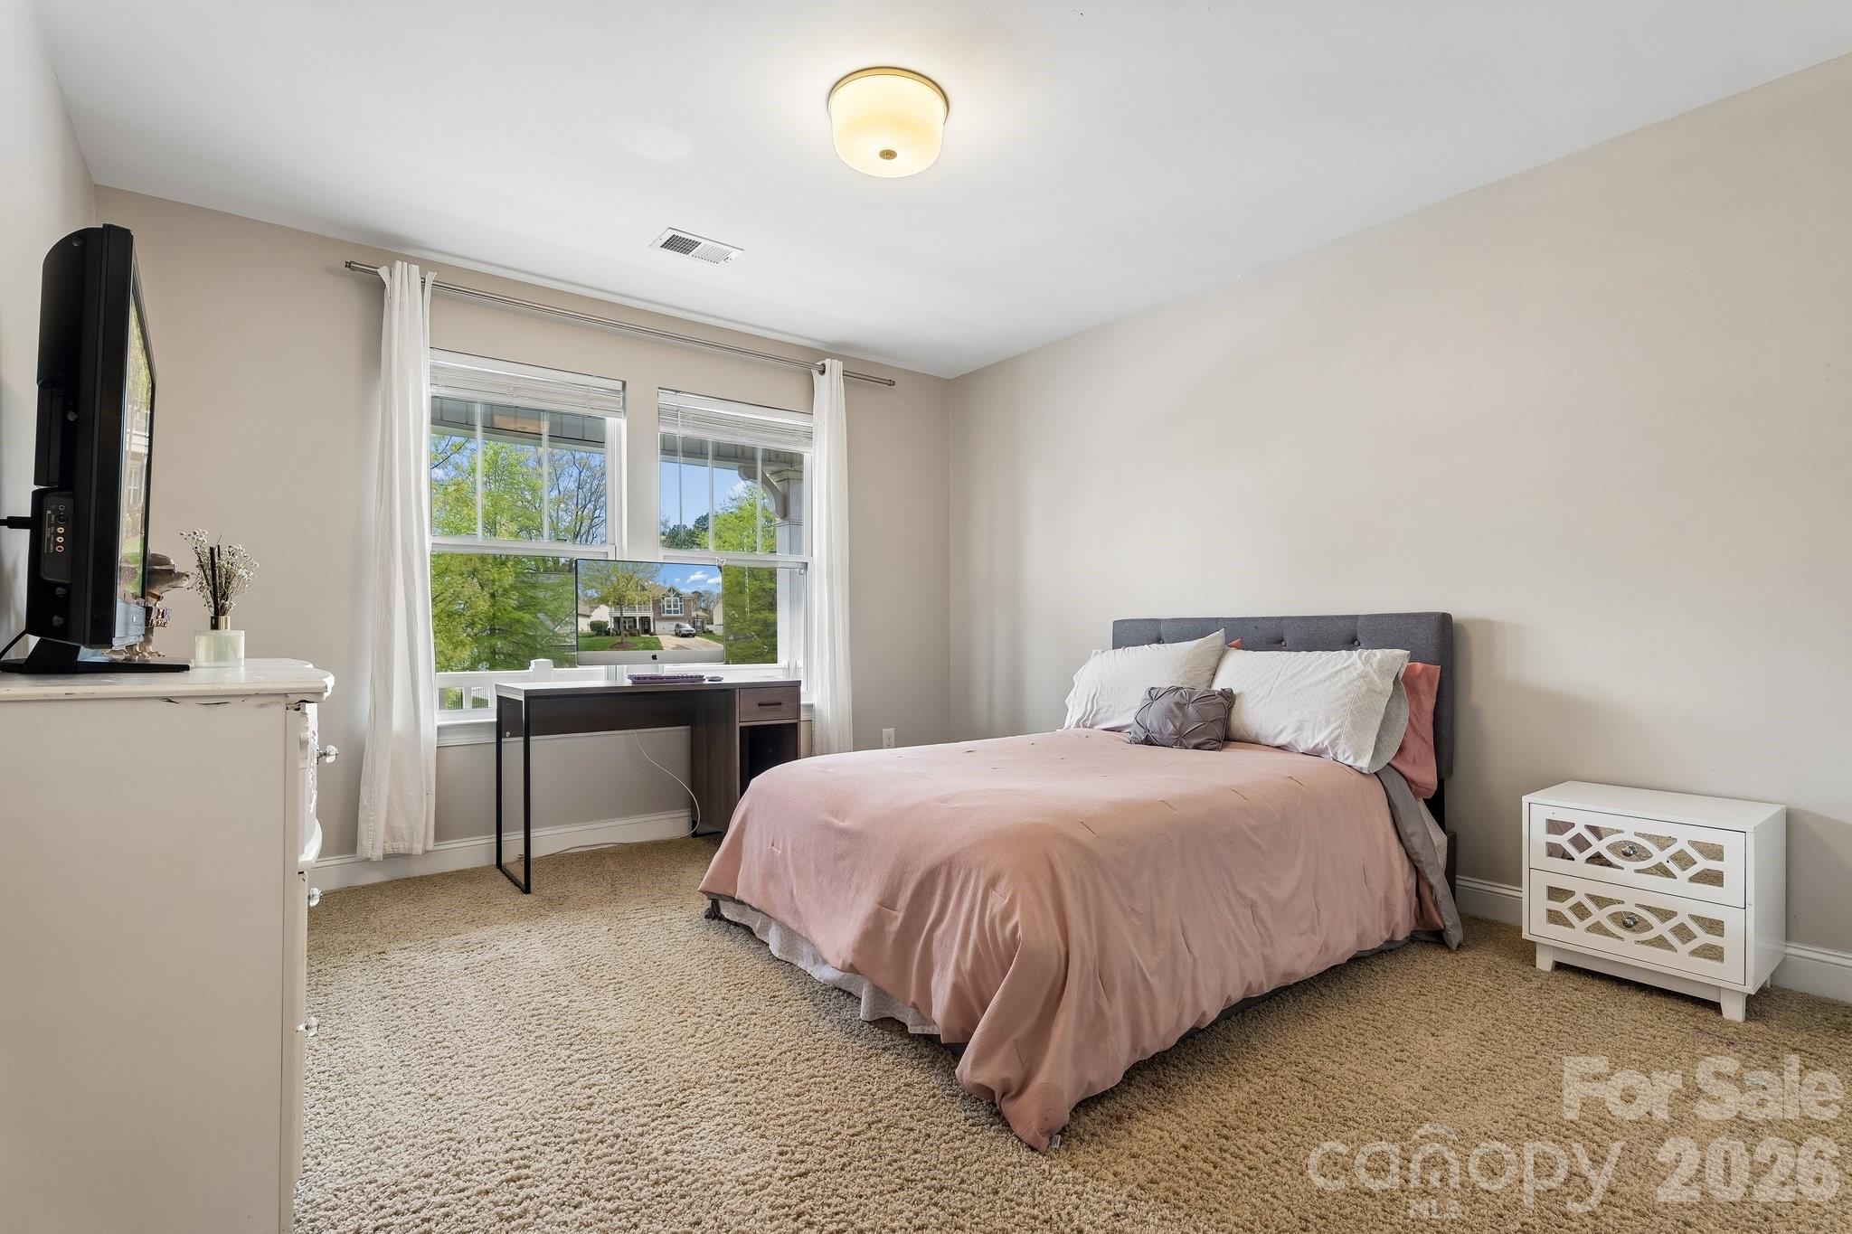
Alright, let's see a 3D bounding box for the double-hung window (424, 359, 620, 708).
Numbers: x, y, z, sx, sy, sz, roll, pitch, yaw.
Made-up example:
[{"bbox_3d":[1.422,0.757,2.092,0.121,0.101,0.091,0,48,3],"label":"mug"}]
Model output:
[{"bbox_3d":[-1.746,-0.337,3.527,0.870,1.498,0.100,0,0,-38],"label":"double-hung window"}]

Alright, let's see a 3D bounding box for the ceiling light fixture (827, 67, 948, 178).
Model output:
[{"bbox_3d":[-0.106,-1.375,2.318,0.344,0.148,0.344,0,0,0],"label":"ceiling light fixture"}]

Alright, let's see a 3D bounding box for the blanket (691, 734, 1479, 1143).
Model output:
[{"bbox_3d":[0.427,0.732,2.682,1.730,0.570,1.660,0,0,-38],"label":"blanket"}]

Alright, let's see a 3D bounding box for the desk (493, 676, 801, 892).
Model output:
[{"bbox_3d":[-1.159,0.649,3.561,1.180,0.755,0.400,0,0,-38],"label":"desk"}]

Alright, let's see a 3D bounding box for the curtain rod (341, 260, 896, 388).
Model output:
[{"bbox_3d":[-1.162,-1.297,3.816,2.520,0.040,0.060,0,0,-38],"label":"curtain rod"}]

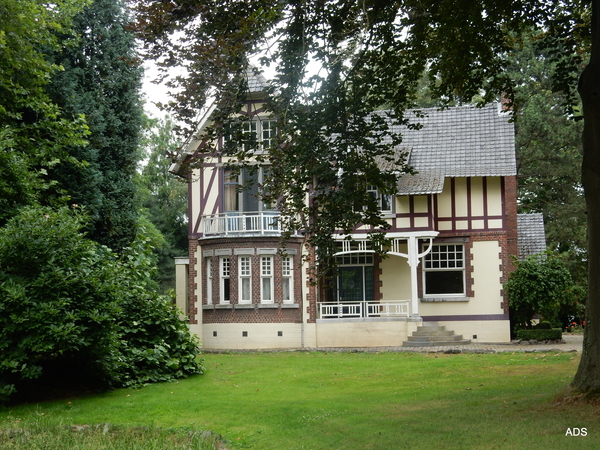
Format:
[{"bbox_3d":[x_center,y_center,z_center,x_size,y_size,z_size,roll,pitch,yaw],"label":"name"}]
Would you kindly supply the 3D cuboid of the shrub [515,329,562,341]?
[{"bbox_3d":[8.637,3.925,37.351,1.700,0.420,1.000,-2,-4,14],"label":"shrub"}]

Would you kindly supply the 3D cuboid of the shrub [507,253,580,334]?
[{"bbox_3d":[8.756,2.624,37.560,2.620,3.100,2.300,-2,-4,14],"label":"shrub"}]

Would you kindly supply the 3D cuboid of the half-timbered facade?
[{"bbox_3d":[2.693,-0.679,40.335,13.350,10.300,10.500,-2,-4,14],"label":"half-timbered facade"}]

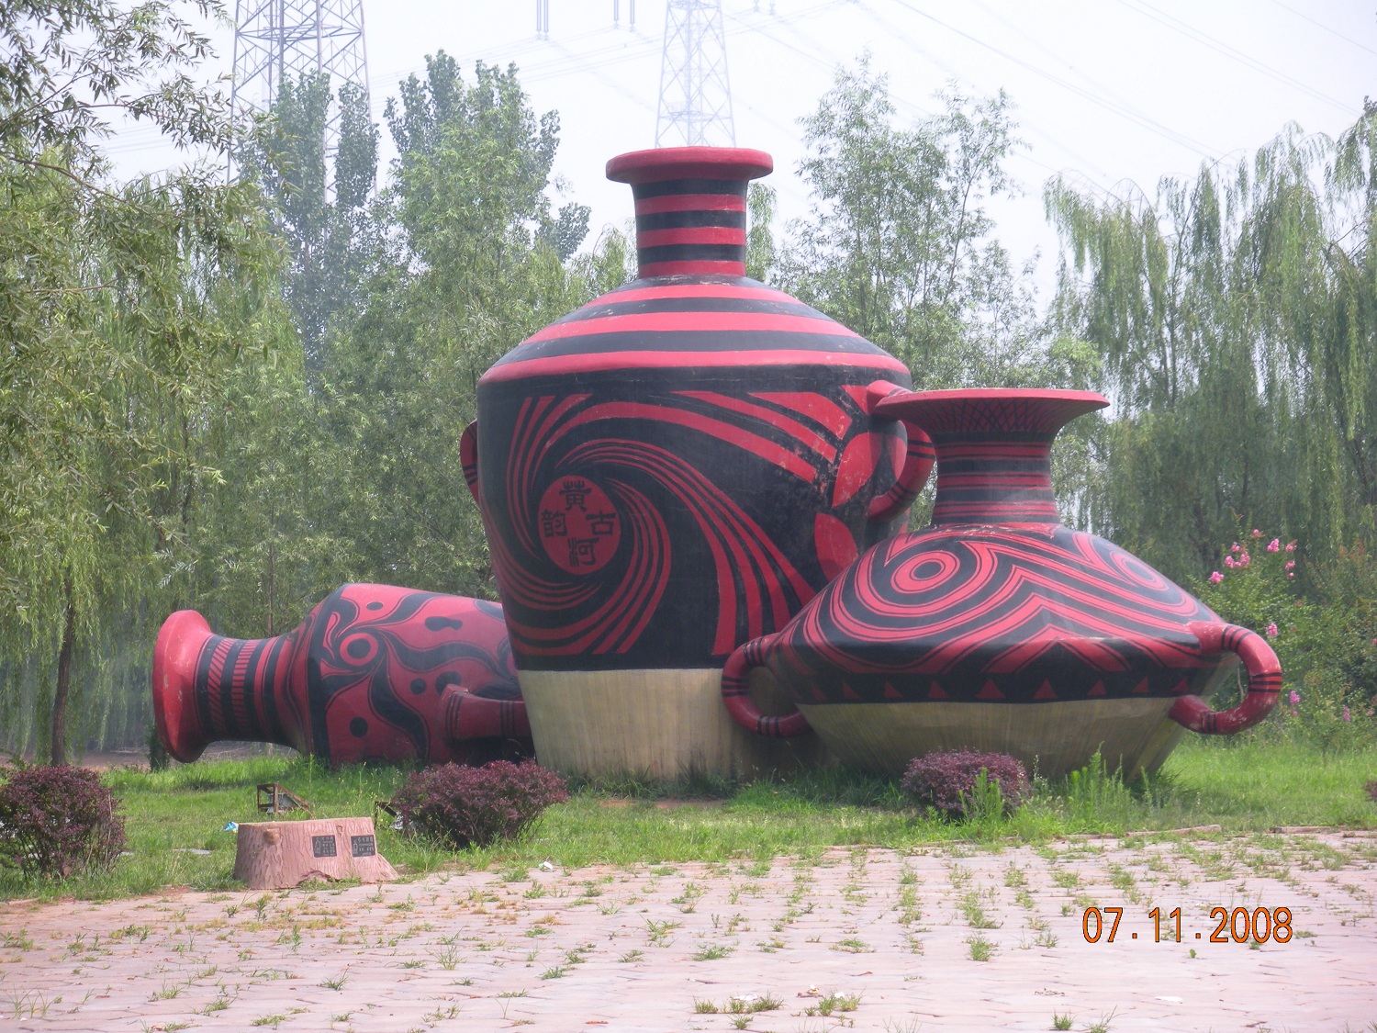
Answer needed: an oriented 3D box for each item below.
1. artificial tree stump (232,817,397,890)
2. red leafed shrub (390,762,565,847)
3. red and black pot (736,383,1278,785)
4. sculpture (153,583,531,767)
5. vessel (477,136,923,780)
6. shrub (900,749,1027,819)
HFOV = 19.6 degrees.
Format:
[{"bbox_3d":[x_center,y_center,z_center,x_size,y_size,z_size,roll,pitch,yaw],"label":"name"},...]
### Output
[{"bbox_3d":[-2.641,2.382,28.100,1.050,0.470,0.600,1,-2,-33],"label":"artificial tree stump"},{"bbox_3d":[-1.737,2.402,33.200,1.480,0.750,1.350,-1,-2,0],"label":"red leafed shrub"},{"bbox_3d":[3.620,0.830,46.500,7.200,4.600,5.500,-2,-2,27],"label":"red and black pot"},{"bbox_3d":[-4.140,2.250,54.600,6.100,2.600,3.400,-1,0,16],"label":"sculpture"},{"bbox_3d":[0.100,-0.670,50.800,7.000,7.970,5.600,-2,-2,34],"label":"vessel"},{"bbox_3d":[2.650,2.567,38.200,1.250,0.660,1.150,-1,-2,0],"label":"shrub"}]

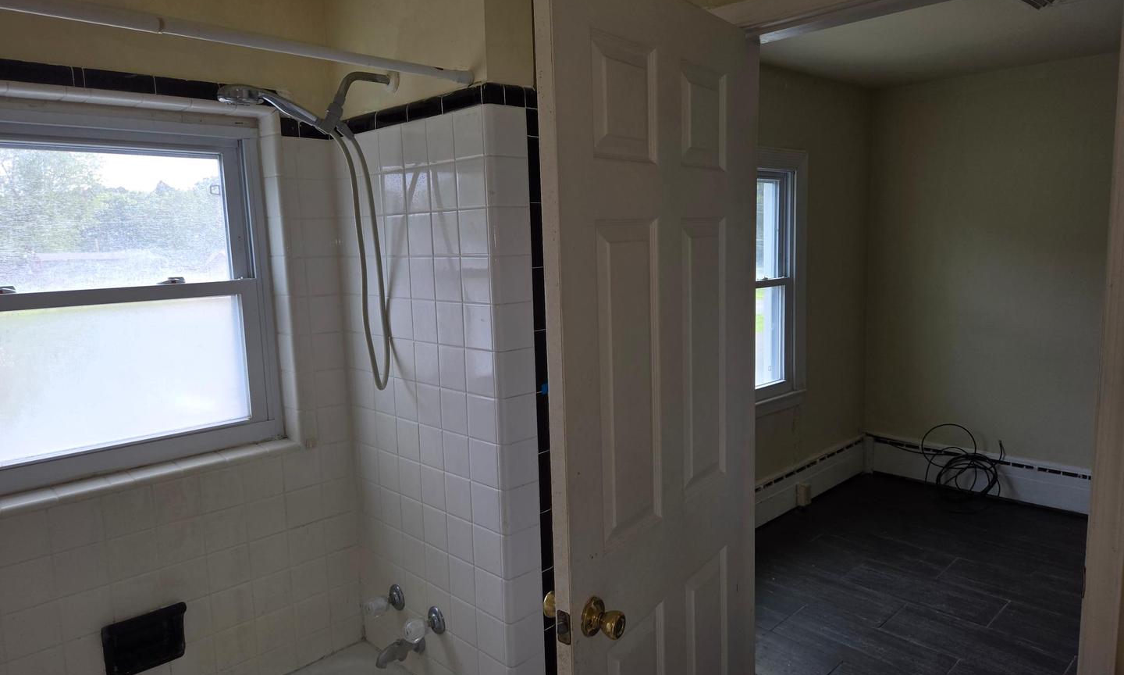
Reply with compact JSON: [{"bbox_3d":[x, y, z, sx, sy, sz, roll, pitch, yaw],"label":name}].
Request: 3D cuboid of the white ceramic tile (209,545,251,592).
[{"bbox_3d":[-0.885,0.613,1.983,0.107,0.107,0.009,-9,10,-43],"label":"white ceramic tile"}]

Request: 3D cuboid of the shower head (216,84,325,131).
[{"bbox_3d":[-0.642,-0.516,1.668,0.240,0.078,0.095,-9,10,-43],"label":"shower head"}]

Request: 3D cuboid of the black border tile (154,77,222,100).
[{"bbox_3d":[-0.924,-0.614,1.842,0.150,0.045,0.012,-9,10,-44],"label":"black border tile"}]

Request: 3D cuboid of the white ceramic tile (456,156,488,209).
[{"bbox_3d":[-0.205,-0.354,1.718,0.009,0.109,0.109,-9,10,-43],"label":"white ceramic tile"}]

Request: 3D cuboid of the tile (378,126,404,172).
[{"bbox_3d":[-0.439,-0.487,1.940,0.009,0.108,0.108,-9,10,-43],"label":"tile"}]

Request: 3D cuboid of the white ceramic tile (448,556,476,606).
[{"bbox_3d":[-0.252,0.624,1.921,0.009,0.109,0.109,-9,10,-43],"label":"white ceramic tile"}]

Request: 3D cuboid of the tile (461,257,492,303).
[{"bbox_3d":[-0.196,-0.134,1.715,0.009,0.108,0.108,-9,10,-43],"label":"tile"}]

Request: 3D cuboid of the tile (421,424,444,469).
[{"bbox_3d":[-0.334,0.282,1.927,0.009,0.108,0.108,-9,10,-43],"label":"tile"}]

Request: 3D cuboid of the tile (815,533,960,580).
[{"bbox_3d":[1.597,1.064,3.723,0.301,0.010,0.602,-9,10,-43],"label":"tile"}]

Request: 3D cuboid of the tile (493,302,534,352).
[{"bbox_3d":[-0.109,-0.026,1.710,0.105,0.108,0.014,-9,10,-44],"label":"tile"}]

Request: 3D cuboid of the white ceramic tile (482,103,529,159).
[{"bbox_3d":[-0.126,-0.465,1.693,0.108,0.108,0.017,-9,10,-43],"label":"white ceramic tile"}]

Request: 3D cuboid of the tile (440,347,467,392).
[{"bbox_3d":[-0.267,0.076,1.846,0.010,0.108,0.108,-9,10,-43],"label":"tile"}]

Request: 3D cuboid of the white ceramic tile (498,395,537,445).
[{"bbox_3d":[-0.107,0.192,1.776,0.111,0.109,0.018,-9,10,-43],"label":"white ceramic tile"}]

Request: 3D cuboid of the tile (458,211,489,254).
[{"bbox_3d":[-0.203,-0.245,1.730,0.009,0.108,0.108,-9,10,-43],"label":"tile"}]

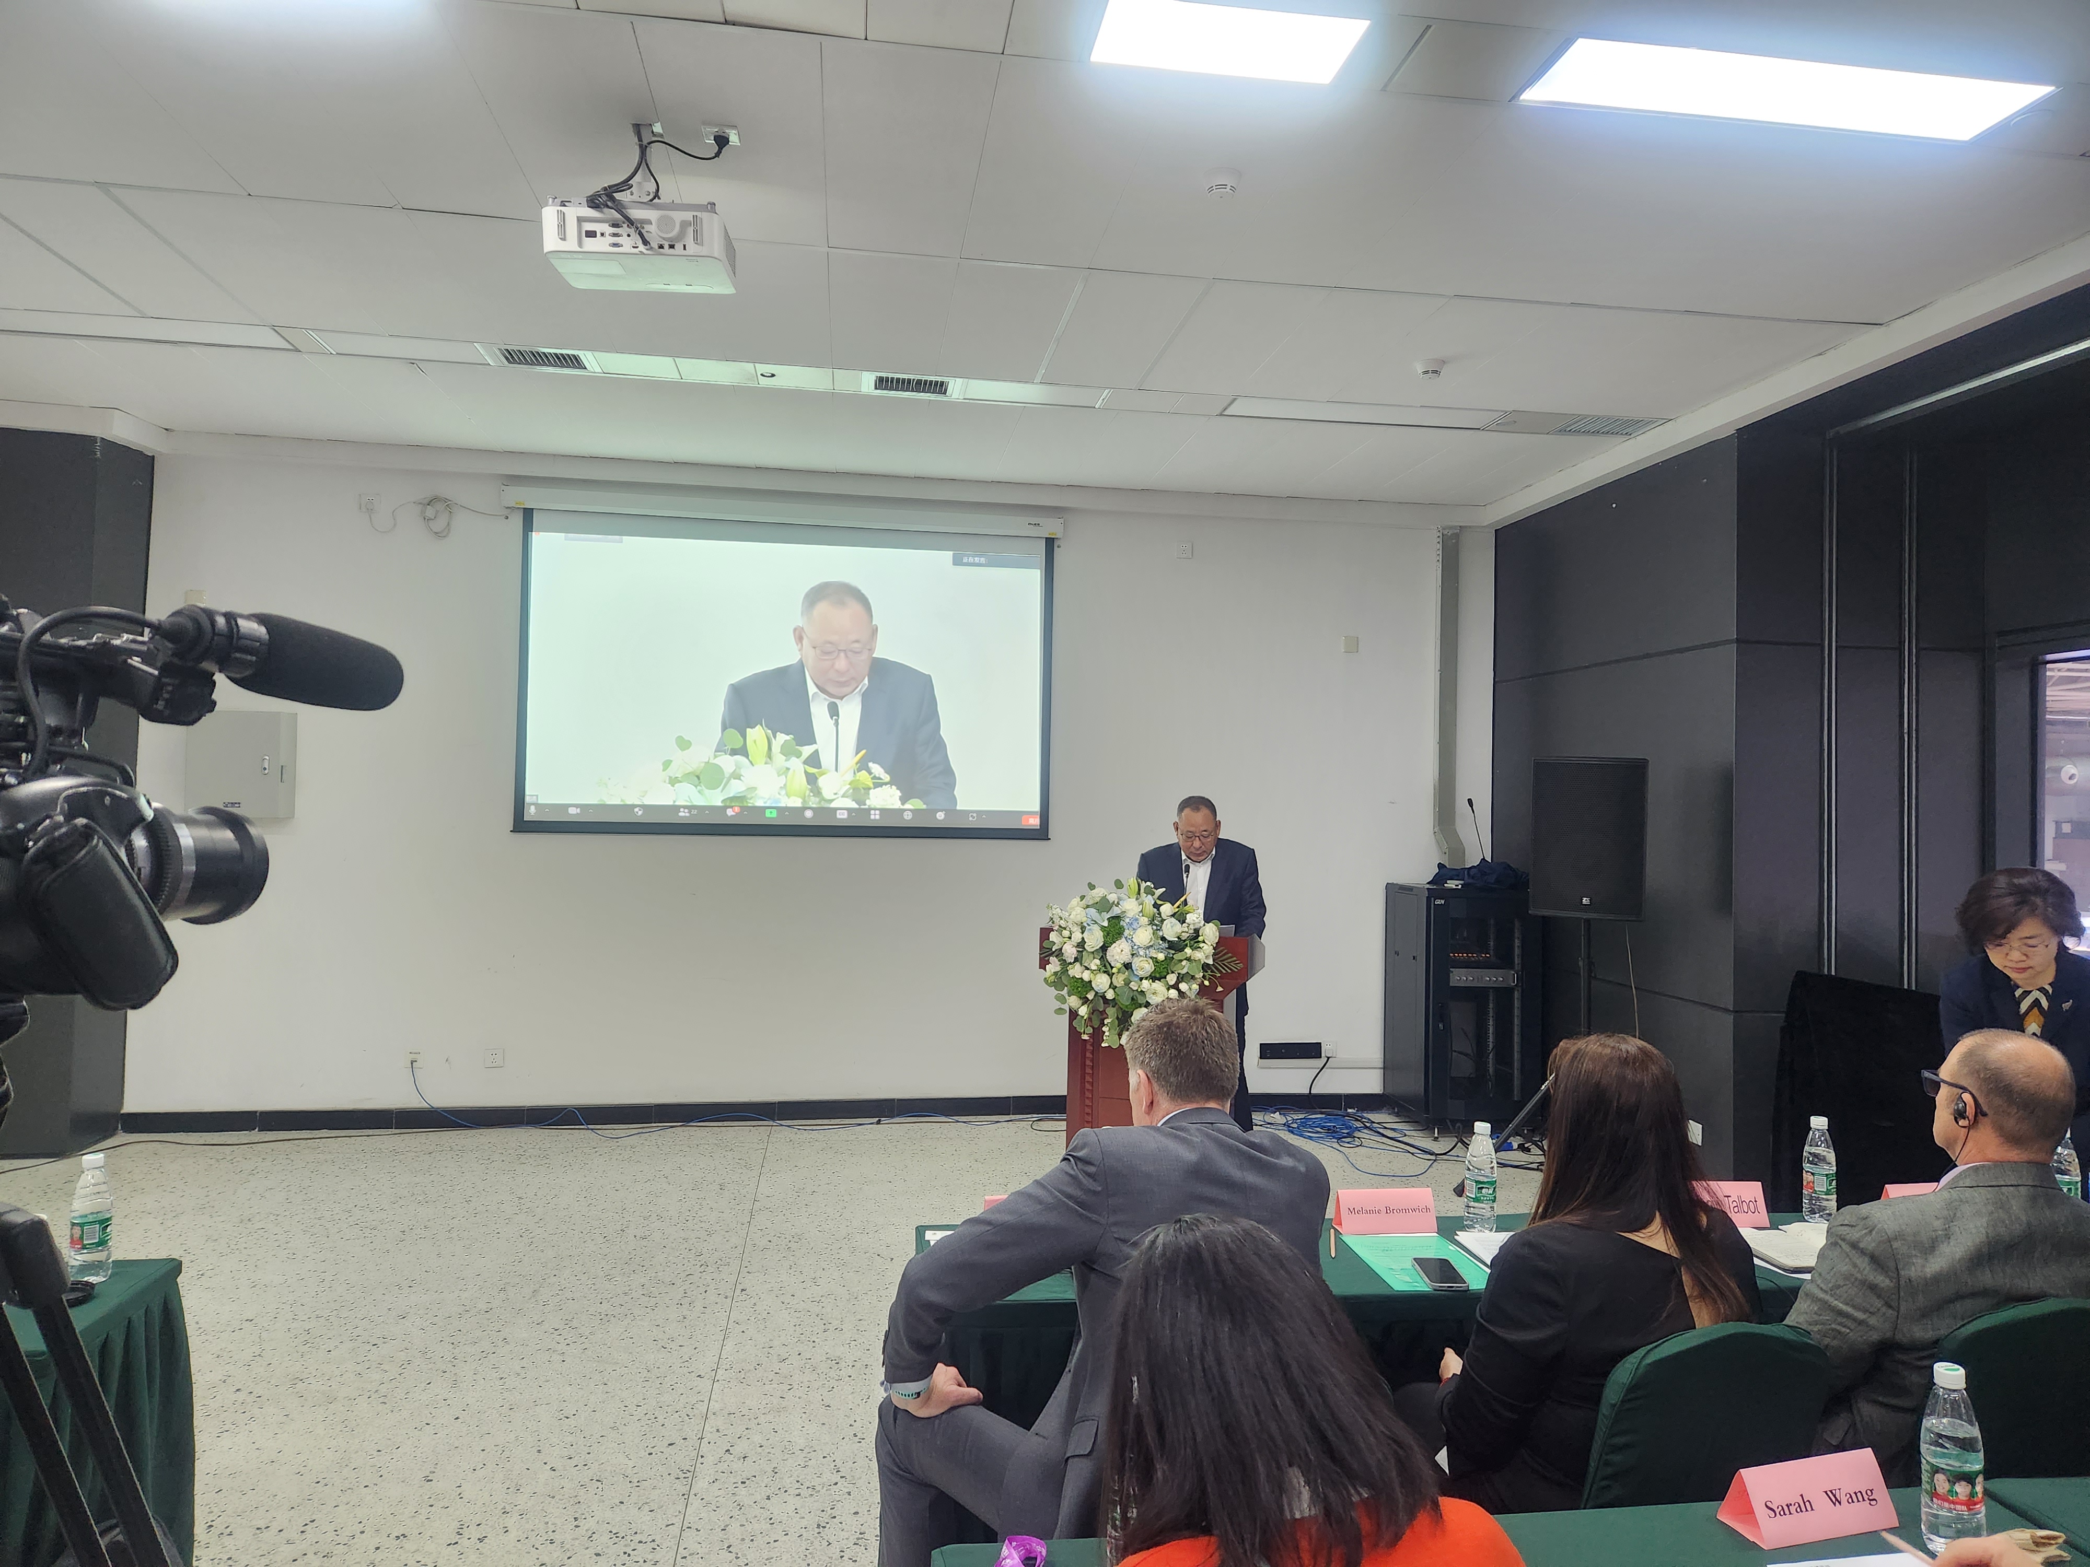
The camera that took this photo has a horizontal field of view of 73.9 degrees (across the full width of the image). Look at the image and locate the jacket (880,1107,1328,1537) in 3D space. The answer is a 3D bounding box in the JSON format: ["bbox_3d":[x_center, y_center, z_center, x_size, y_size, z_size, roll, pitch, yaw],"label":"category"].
[{"bbox_3d":[0.110,0.878,2.270,0.630,0.670,0.480,2,-2,-22],"label":"jacket"}]

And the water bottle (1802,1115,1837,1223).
[{"bbox_3d":[1.762,0.877,3.152,0.066,0.232,0.066,1,-1,-8],"label":"water bottle"}]

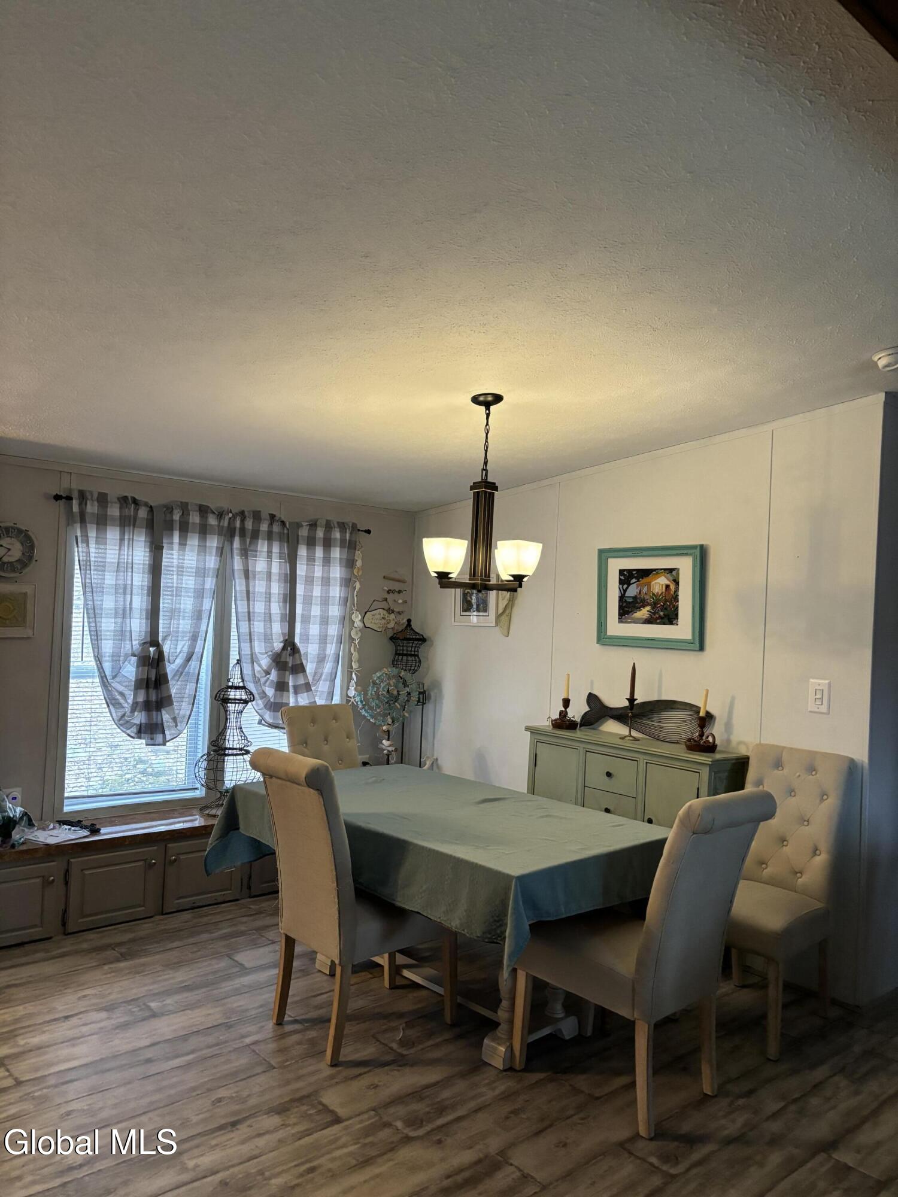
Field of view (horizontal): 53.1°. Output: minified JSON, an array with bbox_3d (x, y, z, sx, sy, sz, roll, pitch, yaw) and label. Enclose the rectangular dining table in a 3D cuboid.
[{"bbox_3d":[-0.026,1.182,3.489,0.987,0.748,1.625,3,-1,-43],"label":"rectangular dining table"}]

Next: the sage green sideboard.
[{"bbox_3d":[0.841,1.139,4.262,0.307,0.929,1.073,3,-1,-42],"label":"sage green sideboard"}]

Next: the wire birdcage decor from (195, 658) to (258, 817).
[{"bbox_3d":[-1.148,0.723,4.721,0.352,0.789,0.352,3,-1,-42],"label":"wire birdcage decor"}]

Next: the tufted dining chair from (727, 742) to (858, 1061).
[{"bbox_3d":[1.228,1.105,3.484,0.670,1.008,0.461,3,-1,-45],"label":"tufted dining chair"}]

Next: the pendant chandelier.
[{"bbox_3d":[0.134,-0.399,3.446,0.460,0.740,0.460,3,-1,2],"label":"pendant chandelier"}]

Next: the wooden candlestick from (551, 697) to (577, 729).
[{"bbox_3d":[0.604,0.594,4.664,0.141,0.152,0.144,3,-1,-42],"label":"wooden candlestick"}]

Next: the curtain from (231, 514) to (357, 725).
[{"bbox_3d":[-0.887,0.158,5.106,0.795,1.231,0.099,3,-1,-42],"label":"curtain"}]

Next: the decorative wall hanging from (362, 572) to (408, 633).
[{"bbox_3d":[-0.397,0.030,5.630,0.361,0.399,0.045,3,-1,-42],"label":"decorative wall hanging"}]

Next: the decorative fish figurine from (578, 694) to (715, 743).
[{"bbox_3d":[0.915,0.560,4.206,0.080,0.200,0.770,3,-1,-40],"label":"decorative fish figurine"}]

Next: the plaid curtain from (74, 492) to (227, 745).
[{"bbox_3d":[-1.511,0.117,4.515,0.800,1.240,0.100,3,-1,-40],"label":"plaid curtain"}]

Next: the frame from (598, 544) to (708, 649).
[{"bbox_3d":[0.980,-0.008,4.412,0.029,0.484,0.620,3,-1,-42],"label":"frame"}]

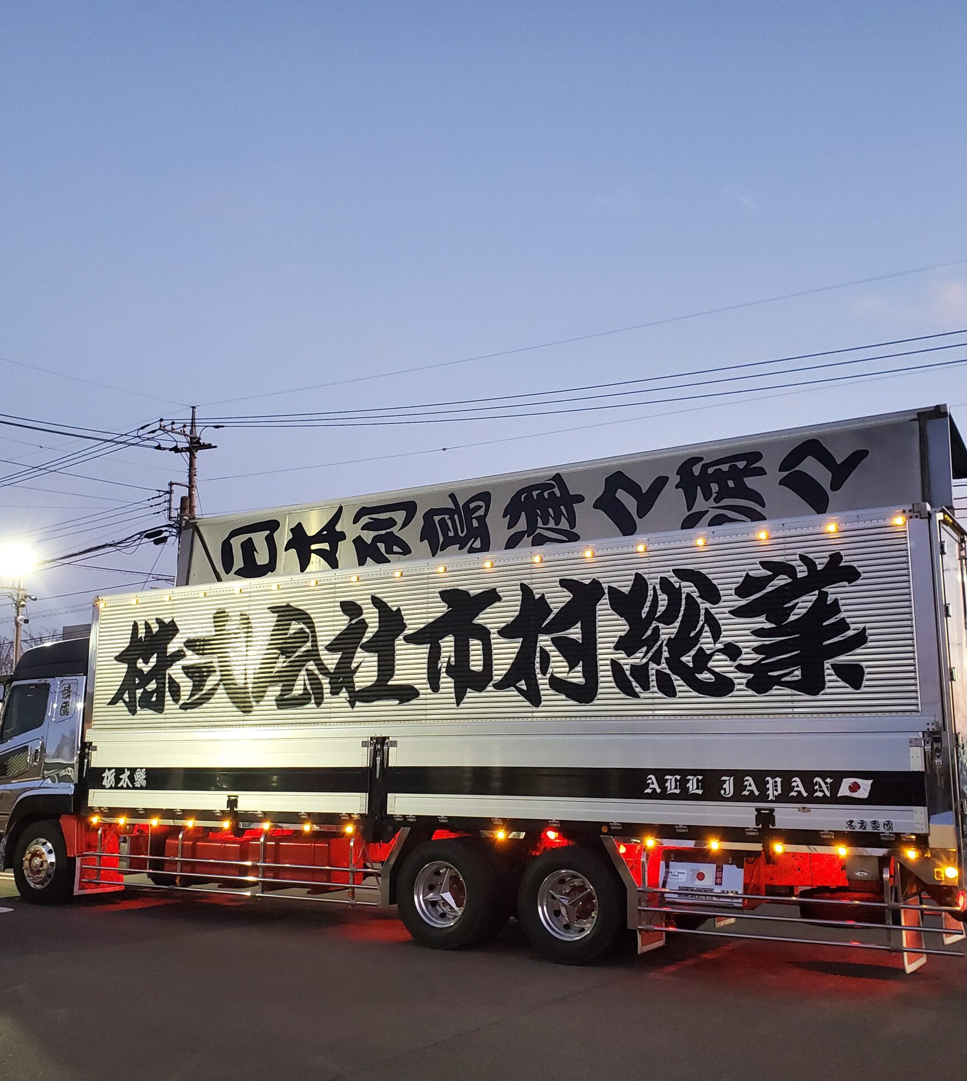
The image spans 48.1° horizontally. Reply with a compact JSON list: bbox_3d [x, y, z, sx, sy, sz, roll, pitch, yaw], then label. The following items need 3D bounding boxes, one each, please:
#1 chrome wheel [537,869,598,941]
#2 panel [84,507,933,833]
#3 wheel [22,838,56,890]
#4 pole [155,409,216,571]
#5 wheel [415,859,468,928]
[{"bbox_3d":[0.761,3.124,9.303,0.590,0.590,0.200,-7,-13,31],"label":"chrome wheel"},{"bbox_3d":[-0.640,1.459,10.745,9.600,2.500,0.090,-7,-13,31],"label":"panel"},{"bbox_3d":[-5.415,3.986,13.376,0.600,0.600,0.200,-7,-13,31],"label":"wheel"},{"bbox_3d":[-10.031,1.915,35.188,1.950,13.320,1.300,0,-11,0],"label":"pole"},{"bbox_3d":[-0.367,3.354,10.289,0.600,0.600,0.200,-7,-13,31],"label":"wheel"}]

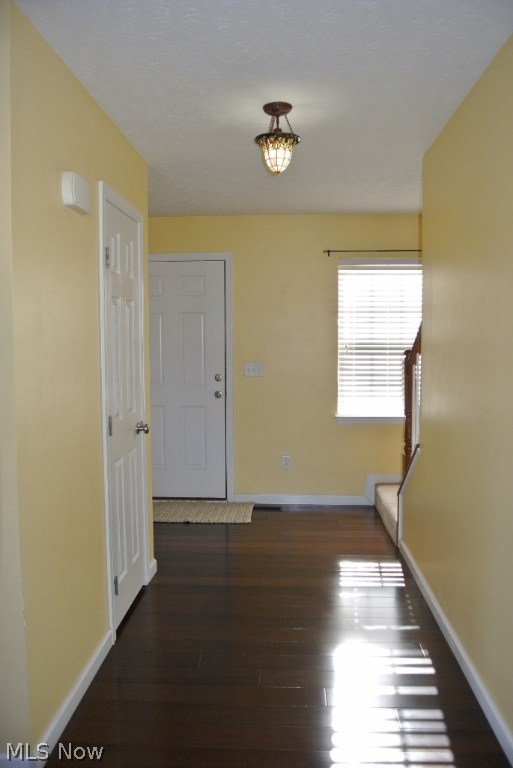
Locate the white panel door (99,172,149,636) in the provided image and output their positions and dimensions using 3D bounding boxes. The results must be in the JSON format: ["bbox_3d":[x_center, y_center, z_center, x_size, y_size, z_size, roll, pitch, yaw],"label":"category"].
[{"bbox_3d":[-0.671,0.147,2.937,0.060,2.100,0.700,0,5,3],"label":"white panel door"}]

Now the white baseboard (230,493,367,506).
[{"bbox_3d":[0.382,0.992,4.931,1.130,0.087,0.015,0,4,3],"label":"white baseboard"}]

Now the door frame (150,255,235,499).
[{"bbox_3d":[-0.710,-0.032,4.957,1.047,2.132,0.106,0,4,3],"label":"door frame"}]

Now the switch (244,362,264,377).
[{"bbox_3d":[-0.013,-0.119,4.866,0.166,0.118,0.015,0,4,3],"label":"switch"}]

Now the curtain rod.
[{"bbox_3d":[1.070,-1.074,4.698,1.040,0.055,0.075,0,4,3],"label":"curtain rod"}]

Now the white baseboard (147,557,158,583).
[{"bbox_3d":[-0.626,1.111,3.473,0.015,0.085,0.195,0,4,3],"label":"white baseboard"}]

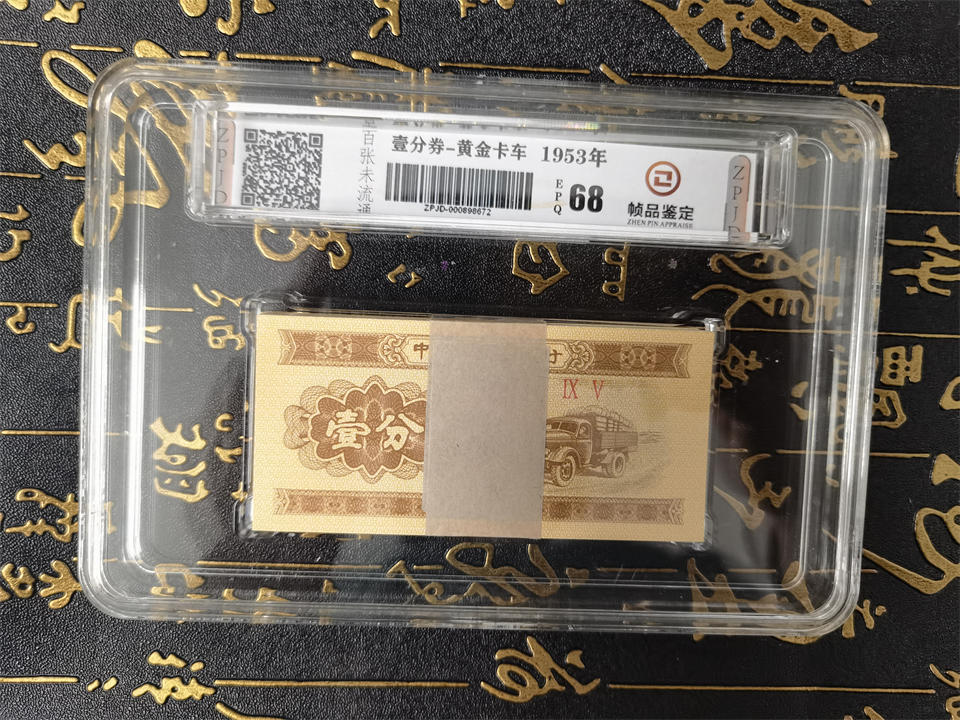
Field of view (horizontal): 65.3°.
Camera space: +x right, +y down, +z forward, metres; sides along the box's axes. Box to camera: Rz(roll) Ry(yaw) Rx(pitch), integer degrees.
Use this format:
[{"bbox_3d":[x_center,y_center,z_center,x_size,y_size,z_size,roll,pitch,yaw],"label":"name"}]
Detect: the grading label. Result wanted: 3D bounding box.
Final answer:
[{"bbox_3d":[0.001,-0.036,0.151,0.109,0.002,0.019,3,92,-2],"label":"grading label"}]

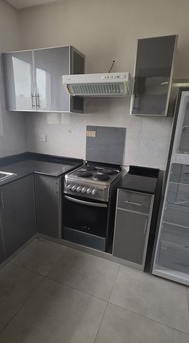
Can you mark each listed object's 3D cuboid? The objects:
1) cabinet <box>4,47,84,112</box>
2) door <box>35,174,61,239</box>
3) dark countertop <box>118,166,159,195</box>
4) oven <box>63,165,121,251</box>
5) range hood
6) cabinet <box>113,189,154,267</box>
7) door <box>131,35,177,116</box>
[{"bbox_3d":[-0.578,-1.000,2.003,0.852,0.601,0.330,8,17,19],"label":"cabinet"},{"bbox_3d":[-0.517,0.406,1.941,0.329,0.749,0.025,8,17,20],"label":"door"},{"bbox_3d":[0.466,0.072,1.753,0.329,0.103,0.565,8,17,19],"label":"dark countertop"},{"bbox_3d":[-0.012,0.404,2.025,0.503,0.815,0.540,8,17,19],"label":"oven"},{"bbox_3d":[0.083,-0.808,1.695,0.599,0.142,0.515,8,17,19],"label":"range hood"},{"bbox_3d":[0.451,0.477,1.879,0.324,0.748,0.543,8,17,19],"label":"cabinet"},{"bbox_3d":[0.554,-0.828,1.609,0.309,0.603,0.330,8,17,19],"label":"door"}]

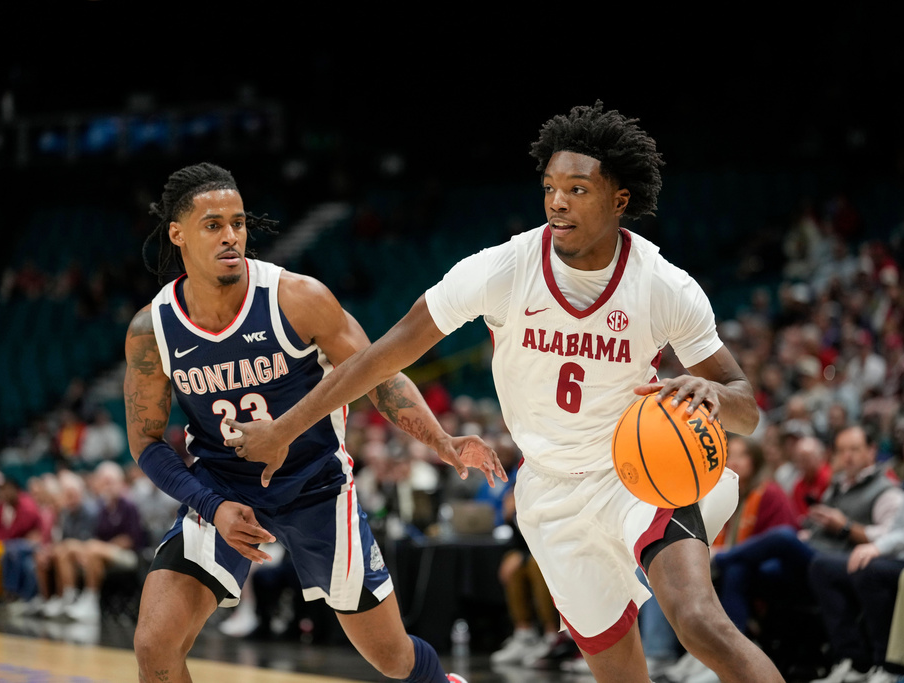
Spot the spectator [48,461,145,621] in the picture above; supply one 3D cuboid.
[{"bbox_3d":[-2.840,1.584,20.000,0.850,1.260,0.580,3,-5,-33],"label":"spectator"}]

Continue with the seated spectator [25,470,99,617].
[{"bbox_3d":[-3.260,1.677,20.900,0.850,1.210,0.560,3,-5,-32],"label":"seated spectator"}]

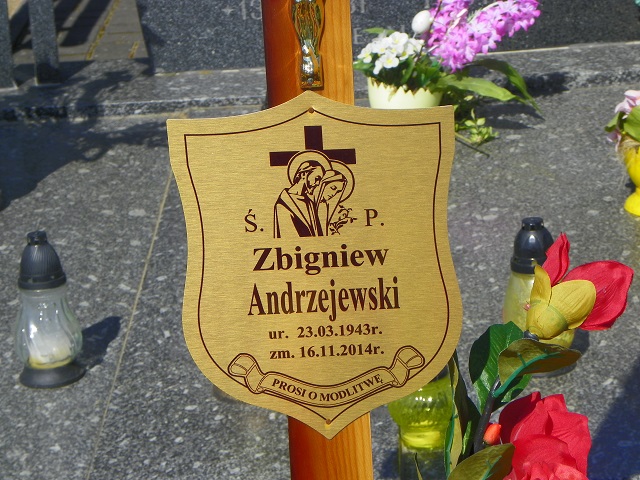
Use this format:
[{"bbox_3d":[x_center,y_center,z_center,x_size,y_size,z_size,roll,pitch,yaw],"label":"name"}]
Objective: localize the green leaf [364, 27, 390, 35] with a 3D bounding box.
[{"bbox_3d":[0.109,-0.391,4.600,0.053,0.016,0.026,-4,17,0],"label":"green leaf"}]

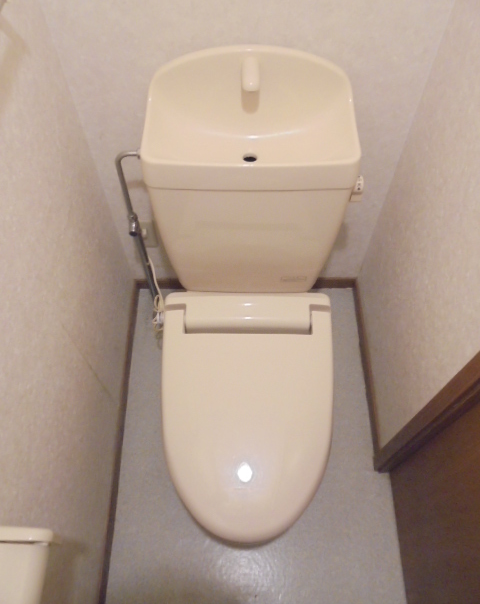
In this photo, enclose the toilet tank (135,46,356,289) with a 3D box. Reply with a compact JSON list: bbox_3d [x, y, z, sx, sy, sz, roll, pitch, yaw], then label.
[{"bbox_3d":[0.017,-0.254,1.078,0.406,0.535,0.245,0,60,0],"label":"toilet tank"}]

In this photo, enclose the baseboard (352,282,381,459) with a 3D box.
[{"bbox_3d":[0.409,0.195,1.553,0.011,0.062,0.586,0,60,0],"label":"baseboard"}]

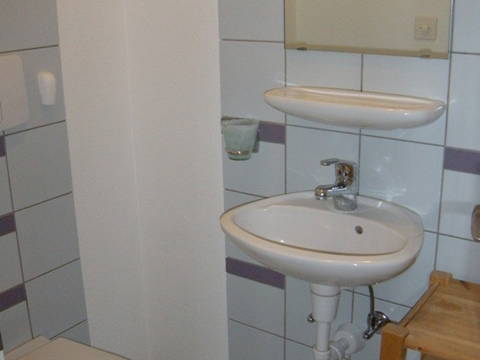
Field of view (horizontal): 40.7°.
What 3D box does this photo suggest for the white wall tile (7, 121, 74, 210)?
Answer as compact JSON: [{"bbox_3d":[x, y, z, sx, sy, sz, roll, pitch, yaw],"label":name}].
[{"bbox_3d":[-0.516,-0.037,1.678,0.012,0.198,0.198,11,21,33],"label":"white wall tile"}]

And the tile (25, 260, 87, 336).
[{"bbox_3d":[-0.508,0.345,1.801,0.012,0.198,0.198,11,21,33],"label":"tile"}]

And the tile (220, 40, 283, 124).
[{"bbox_3d":[0.033,-0.248,1.634,0.198,0.200,0.012,11,21,33],"label":"tile"}]

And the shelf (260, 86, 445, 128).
[{"bbox_3d":[0.236,-0.144,1.394,0.404,0.072,0.157,11,22,34],"label":"shelf"}]

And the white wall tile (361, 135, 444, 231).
[{"bbox_3d":[0.361,0.007,1.459,0.199,0.199,0.010,11,22,34],"label":"white wall tile"}]

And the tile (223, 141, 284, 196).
[{"bbox_3d":[0.038,-0.034,1.702,0.198,0.150,0.012,11,21,33],"label":"tile"}]

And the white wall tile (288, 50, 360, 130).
[{"bbox_3d":[0.195,-0.213,1.508,0.199,0.199,0.010,11,22,34],"label":"white wall tile"}]

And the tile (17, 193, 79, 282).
[{"bbox_3d":[-0.512,0.154,1.739,0.012,0.198,0.198,11,21,33],"label":"tile"}]

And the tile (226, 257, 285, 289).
[{"bbox_3d":[0.044,0.255,1.795,0.198,0.048,0.012,11,21,33],"label":"tile"}]

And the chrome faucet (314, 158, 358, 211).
[{"bbox_3d":[0.209,0.006,1.395,0.052,0.146,0.157,11,22,34],"label":"chrome faucet"}]

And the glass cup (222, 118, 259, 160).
[{"bbox_3d":[0.001,-0.099,1.616,0.087,0.092,0.087,-1,18,0],"label":"glass cup"}]

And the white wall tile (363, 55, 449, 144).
[{"bbox_3d":[0.357,-0.181,1.399,0.199,0.199,0.010,11,22,34],"label":"white wall tile"}]

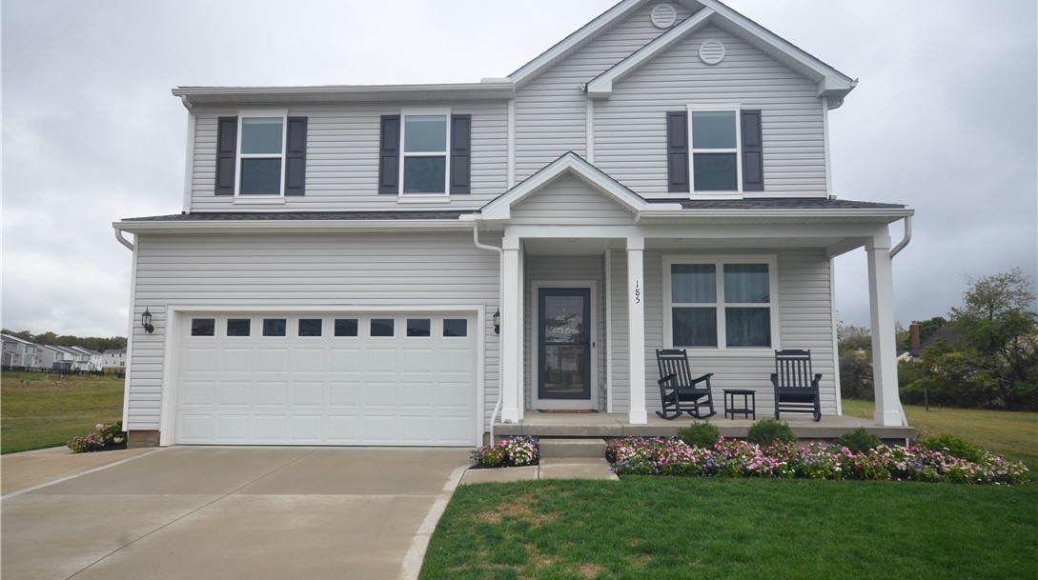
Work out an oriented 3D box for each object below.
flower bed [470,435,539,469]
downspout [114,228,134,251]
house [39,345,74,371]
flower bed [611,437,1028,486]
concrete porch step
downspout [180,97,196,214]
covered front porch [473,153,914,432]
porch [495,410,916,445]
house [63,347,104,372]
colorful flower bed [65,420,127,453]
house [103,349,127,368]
[{"bbox_3d":[-0.177,2.233,8.421,0.950,0.290,1.150,0,-5,3],"label":"flower bed"},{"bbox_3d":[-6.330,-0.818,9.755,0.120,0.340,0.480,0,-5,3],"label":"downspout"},{"bbox_3d":[-132.141,19.536,172.000,11.500,8.000,11.500,2,-6,-17],"label":"house"},{"bbox_3d":[3.860,2.215,8.052,5.170,0.320,1.500,0,-5,3],"label":"flower bed"},{"bbox_3d":[0.763,2.265,8.649,0.915,0.195,0.540,0,-5,3],"label":"concrete porch step"},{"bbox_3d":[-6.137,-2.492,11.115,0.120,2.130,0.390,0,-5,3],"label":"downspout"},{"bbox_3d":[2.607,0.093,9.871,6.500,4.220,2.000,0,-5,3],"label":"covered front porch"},{"bbox_3d":[2.726,2.204,9.777,6.100,0.220,1.880,0,-5,3],"label":"porch"},{"bbox_3d":[-137.577,21.880,190.000,11.500,8.000,11.500,2,-6,-17],"label":"house"},{"bbox_3d":[-6.640,2.329,9.855,0.780,0.430,1.300,0,-5,3],"label":"colorful flower bed"},{"bbox_3d":[-147.440,25.215,222.000,12.000,7.400,10.500,4,-6,-33],"label":"house"}]

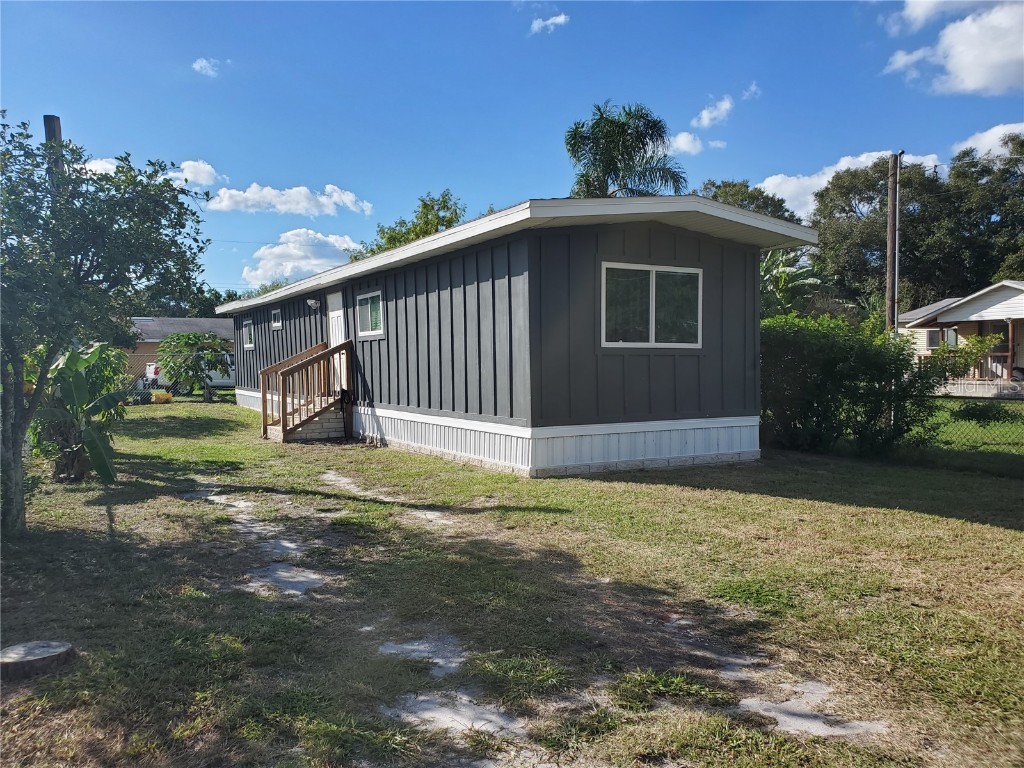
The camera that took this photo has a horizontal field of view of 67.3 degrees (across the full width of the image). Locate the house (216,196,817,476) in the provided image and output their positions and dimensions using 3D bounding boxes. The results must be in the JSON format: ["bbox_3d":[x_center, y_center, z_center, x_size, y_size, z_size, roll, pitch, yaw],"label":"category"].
[{"bbox_3d":[-2.555,-0.821,17.403,4.610,3.346,18.804,-2,2,-30],"label":"house"}]

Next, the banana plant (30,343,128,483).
[{"bbox_3d":[-5.152,0.328,9.117,1.080,1.641,1.050,-2,2,-29],"label":"banana plant"}]

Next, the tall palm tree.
[{"bbox_3d":[4.300,-5.165,29.197,4.600,11.057,4.600,-1,2,0],"label":"tall palm tree"}]

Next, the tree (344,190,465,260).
[{"bbox_3d":[-3.605,-3.568,30.142,6.200,7.965,6.200,-1,2,0],"label":"tree"}]

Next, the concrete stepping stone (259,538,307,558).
[{"bbox_3d":[-1.698,1.205,5.688,0.380,0.050,0.480,-2,2,-24],"label":"concrete stepping stone"}]

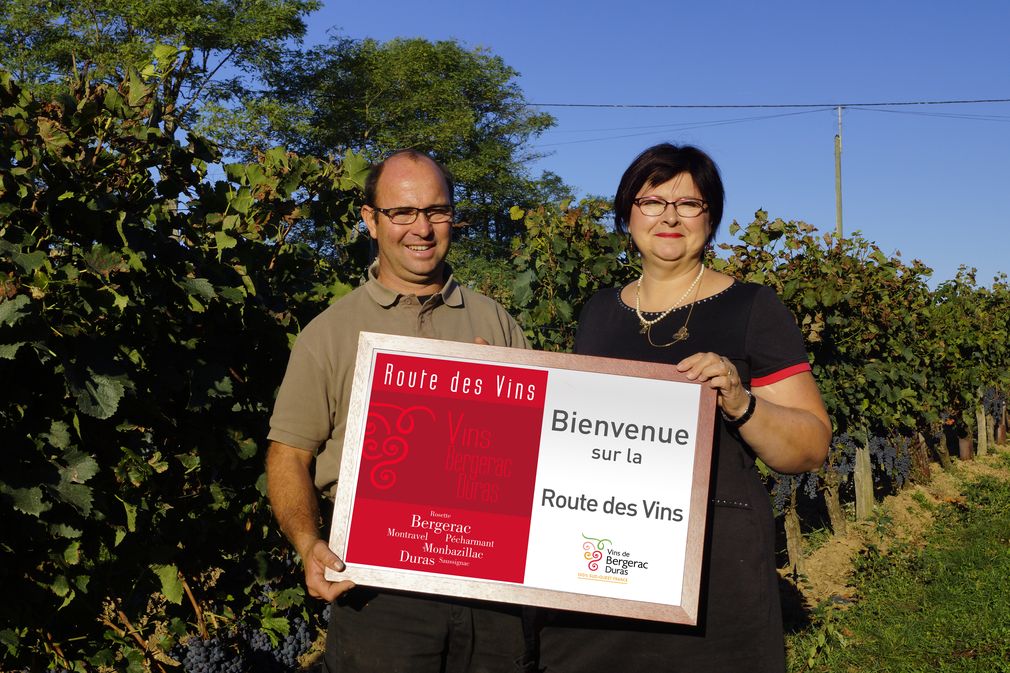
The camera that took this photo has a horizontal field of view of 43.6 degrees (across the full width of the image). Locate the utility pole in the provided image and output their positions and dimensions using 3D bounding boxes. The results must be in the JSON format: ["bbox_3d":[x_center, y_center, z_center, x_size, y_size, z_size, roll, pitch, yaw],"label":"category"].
[{"bbox_3d":[9.540,-2.659,36.000,0.220,7.920,0.210,-1,0,15],"label":"utility pole"}]

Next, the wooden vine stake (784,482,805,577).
[{"bbox_3d":[1.424,0.948,6.200,0.080,0.460,0.080,-3,0,13],"label":"wooden vine stake"}]

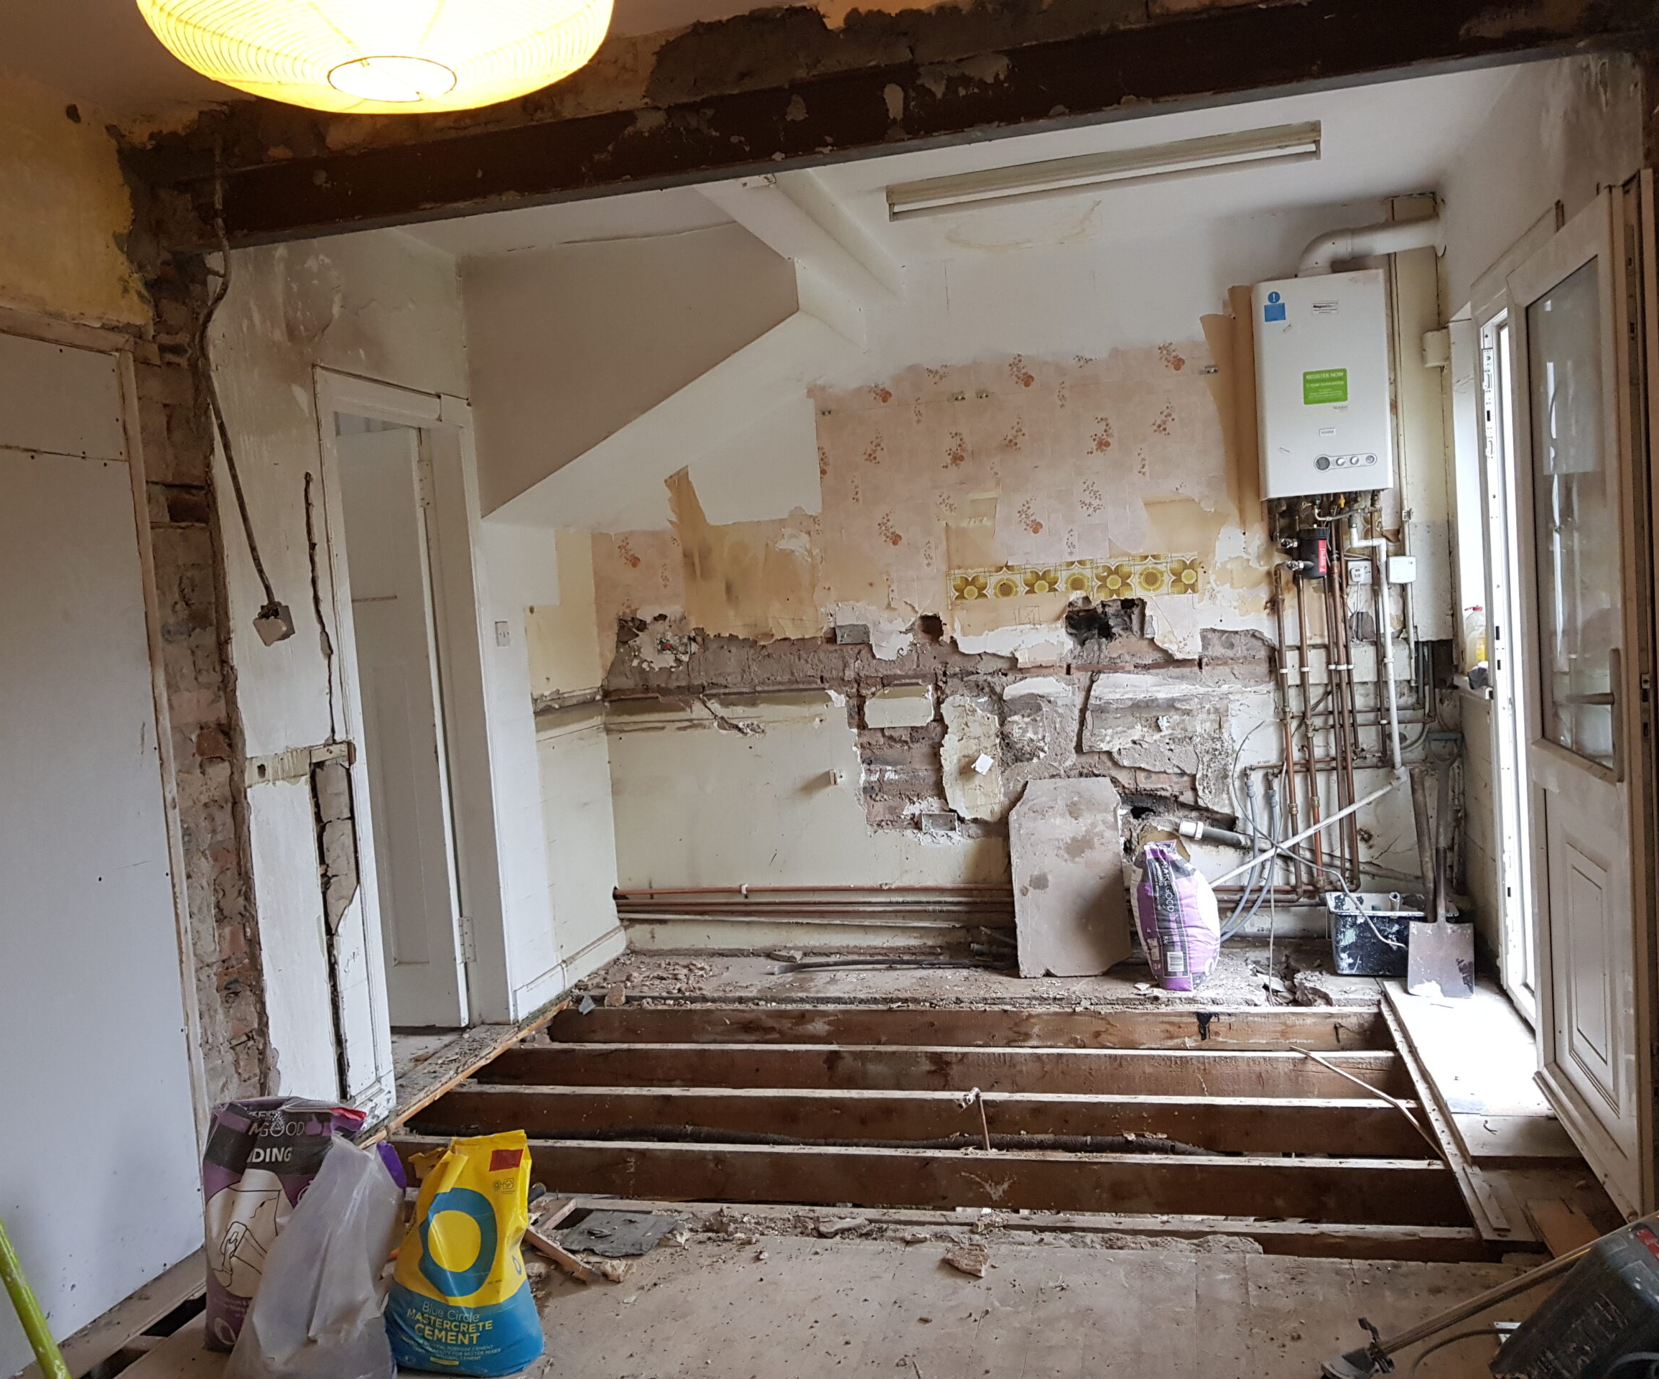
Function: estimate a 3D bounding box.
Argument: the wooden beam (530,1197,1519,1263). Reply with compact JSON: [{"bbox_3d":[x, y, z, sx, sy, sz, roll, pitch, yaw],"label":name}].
[{"bbox_3d":[0.138,1.252,3.133,2.613,0.125,0.052,-3,4,14],"label":"wooden beam"}]

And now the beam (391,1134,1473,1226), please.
[{"bbox_3d":[0.121,1.228,3.489,2.783,0.125,0.047,-3,4,14],"label":"beam"}]

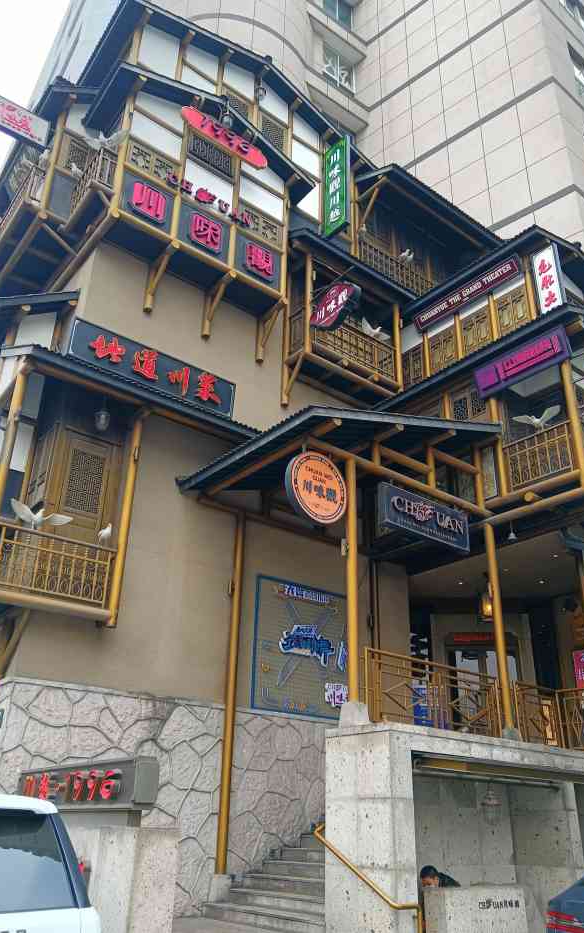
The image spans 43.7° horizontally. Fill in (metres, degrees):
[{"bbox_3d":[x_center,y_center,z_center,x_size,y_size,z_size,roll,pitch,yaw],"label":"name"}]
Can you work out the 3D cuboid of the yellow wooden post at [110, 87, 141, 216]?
[{"bbox_3d":[-2.926,-5.594,12.729,0.155,3.104,0.155,20,-32,-33],"label":"yellow wooden post"}]

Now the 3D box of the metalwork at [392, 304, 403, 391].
[{"bbox_3d":[2.317,-2.619,15.806,0.145,2.289,0.145,20,-32,-33],"label":"metalwork"}]

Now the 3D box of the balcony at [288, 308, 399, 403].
[{"bbox_3d":[1.055,-2.103,14.266,2.460,1.220,0.720,20,-30,-35],"label":"balcony"}]

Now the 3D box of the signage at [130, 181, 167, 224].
[{"bbox_3d":[-2.519,-4.718,12.942,0.660,0.560,0.130,20,-30,-34],"label":"signage"}]

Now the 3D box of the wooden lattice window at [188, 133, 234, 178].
[{"bbox_3d":[-1.499,-5.742,13.507,0.989,0.612,0.071,20,-31,-33],"label":"wooden lattice window"}]

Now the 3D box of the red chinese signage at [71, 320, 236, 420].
[{"bbox_3d":[-2.273,-1.604,12.317,3.026,0.689,0.136,20,-32,-33],"label":"red chinese signage"}]

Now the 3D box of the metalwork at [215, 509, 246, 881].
[{"bbox_3d":[-0.862,3.022,10.558,0.150,5.070,0.150,20,-30,-35],"label":"metalwork"}]

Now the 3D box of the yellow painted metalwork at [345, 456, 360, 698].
[{"bbox_3d":[0.792,1.347,9.447,0.138,3.274,0.138,20,-31,-34],"label":"yellow painted metalwork"}]

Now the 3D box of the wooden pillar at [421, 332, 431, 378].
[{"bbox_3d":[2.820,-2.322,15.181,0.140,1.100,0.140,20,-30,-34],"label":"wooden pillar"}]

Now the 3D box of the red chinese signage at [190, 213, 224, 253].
[{"bbox_3d":[-1.562,-4.262,13.274,0.621,0.621,0.097,20,-32,-33],"label":"red chinese signage"}]

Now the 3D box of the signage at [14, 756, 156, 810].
[{"bbox_3d":[-2.168,3.246,7.372,0.224,0.428,2.805,20,-31,-33],"label":"signage"}]

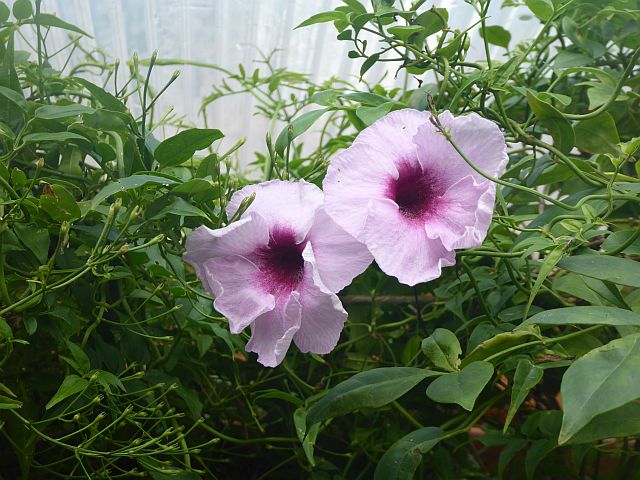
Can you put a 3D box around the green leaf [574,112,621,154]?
[{"bbox_3d":[0.121,-0.047,0.606,0.025,0.019,0.005,37,-13,13],"label":"green leaf"}]

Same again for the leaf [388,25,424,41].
[{"bbox_3d":[0.038,-0.092,0.614,0.020,0.005,0.013,-9,32,-33],"label":"leaf"}]

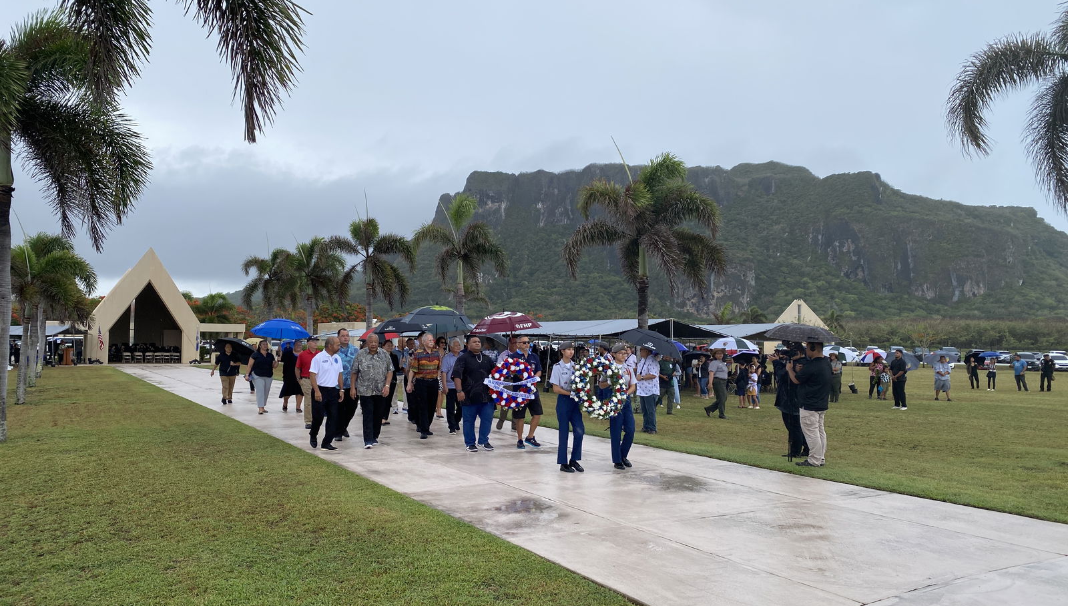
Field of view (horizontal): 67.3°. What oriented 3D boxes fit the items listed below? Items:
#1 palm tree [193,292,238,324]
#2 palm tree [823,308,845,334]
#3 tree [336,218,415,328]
[{"bbox_3d":[-27.777,2.075,70.000,3.800,6.000,3.800,2,-3,-22],"label":"palm tree"},{"bbox_3d":[37.019,4.068,99.000,2.800,6.800,2.800,-1,-3,20],"label":"palm tree"},{"bbox_3d":[-6.737,-0.177,34.000,3.300,6.900,3.300,2,-3,-31],"label":"tree"}]

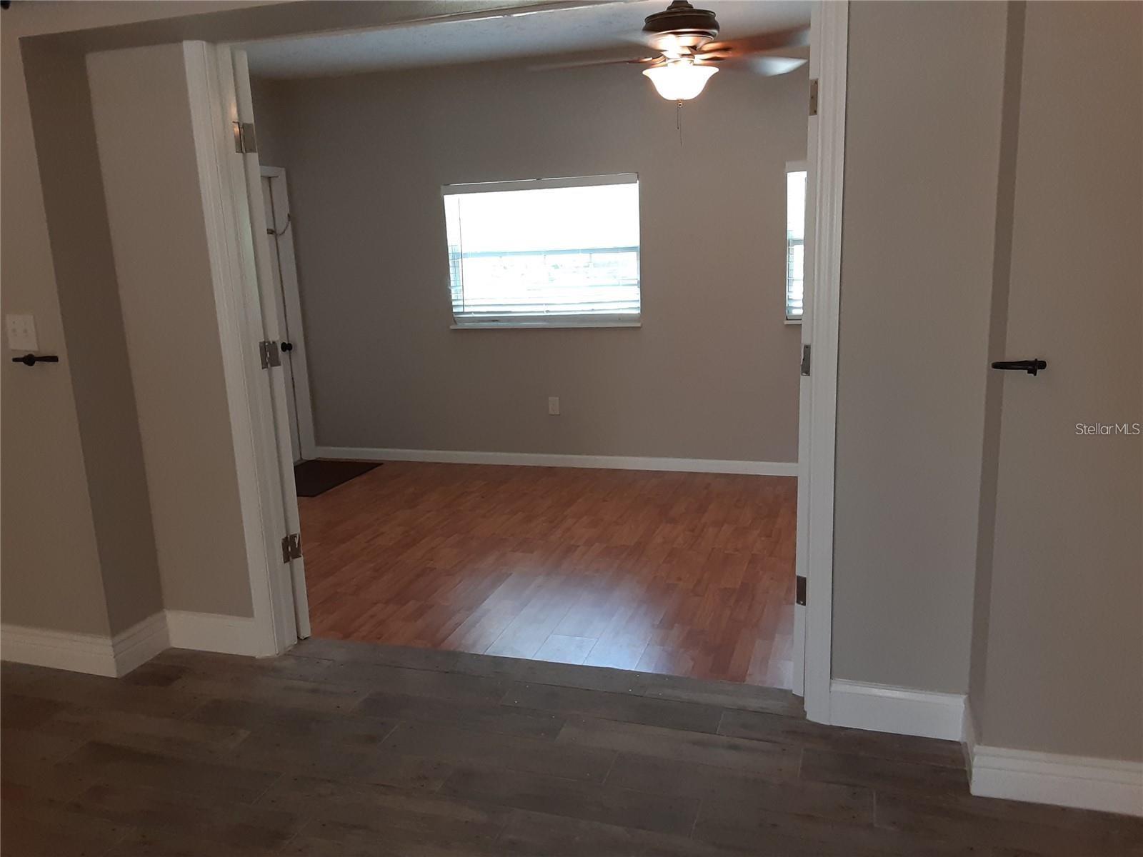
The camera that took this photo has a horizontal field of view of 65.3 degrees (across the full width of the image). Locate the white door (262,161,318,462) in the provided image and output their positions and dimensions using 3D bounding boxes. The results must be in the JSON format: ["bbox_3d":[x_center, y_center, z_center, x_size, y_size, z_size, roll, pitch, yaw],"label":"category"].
[{"bbox_3d":[-2.103,-0.653,5.833,0.080,2.050,0.970,2,13,17],"label":"white door"}]

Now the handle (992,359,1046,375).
[{"bbox_3d":[0.970,-0.134,1.933,0.103,0.035,0.090,2,13,17],"label":"handle"}]

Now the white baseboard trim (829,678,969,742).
[{"bbox_3d":[0.917,0.791,2.521,0.352,0.142,0.018,2,13,17],"label":"white baseboard trim"}]

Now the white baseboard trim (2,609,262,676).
[{"bbox_3d":[-1.595,0.749,3.173,1.000,0.148,0.250,2,13,17],"label":"white baseboard trim"}]

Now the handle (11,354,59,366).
[{"bbox_3d":[-1.650,-0.210,2.744,0.122,0.038,0.090,2,13,17],"label":"handle"}]

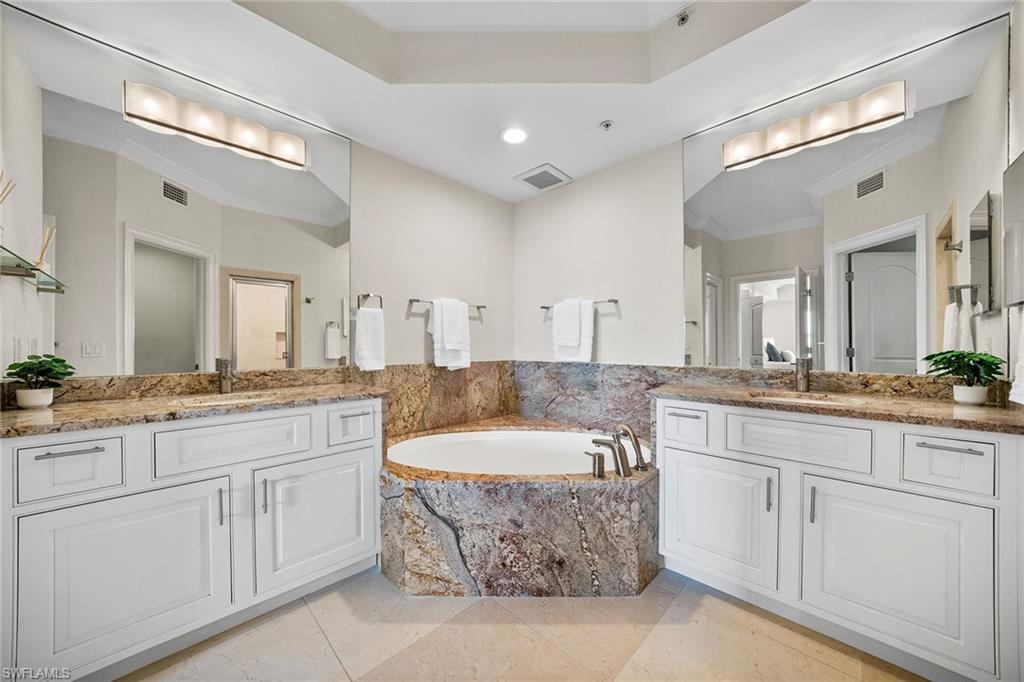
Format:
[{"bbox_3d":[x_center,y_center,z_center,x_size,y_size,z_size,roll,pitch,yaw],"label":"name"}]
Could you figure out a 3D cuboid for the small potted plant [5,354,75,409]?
[{"bbox_3d":[-1.786,0.153,1.288,0.155,0.195,0.150,1,-1,-43],"label":"small potted plant"}]

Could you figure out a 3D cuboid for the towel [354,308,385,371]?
[{"bbox_3d":[-0.903,-0.009,2.157,0.168,0.397,0.085,1,-1,-43],"label":"towel"}]

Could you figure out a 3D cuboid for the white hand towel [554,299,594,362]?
[{"bbox_3d":[0.471,-0.077,2.589,0.300,0.472,0.100,-1,-1,43],"label":"white hand towel"}]

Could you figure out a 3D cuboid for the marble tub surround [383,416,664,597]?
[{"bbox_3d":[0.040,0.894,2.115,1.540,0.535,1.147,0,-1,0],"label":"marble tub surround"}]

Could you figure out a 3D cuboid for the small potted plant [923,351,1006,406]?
[{"bbox_3d":[1.772,0.151,1.333,0.190,0.200,0.170,-1,-1,43],"label":"small potted plant"}]

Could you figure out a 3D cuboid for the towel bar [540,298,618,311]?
[{"bbox_3d":[0.506,-0.274,2.607,0.615,0.030,0.090,-1,-1,43],"label":"towel bar"}]

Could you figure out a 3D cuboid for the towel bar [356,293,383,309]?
[{"bbox_3d":[-0.916,-0.249,2.182,0.145,0.097,0.085,1,-1,-43],"label":"towel bar"}]

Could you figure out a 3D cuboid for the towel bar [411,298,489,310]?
[{"bbox_3d":[-0.473,-0.274,2.595,0.620,0.030,0.090,1,-1,-43],"label":"towel bar"}]

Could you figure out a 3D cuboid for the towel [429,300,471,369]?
[{"bbox_3d":[-0.464,-0.040,2.553,0.314,0.526,0.100,1,-1,-43],"label":"towel"}]

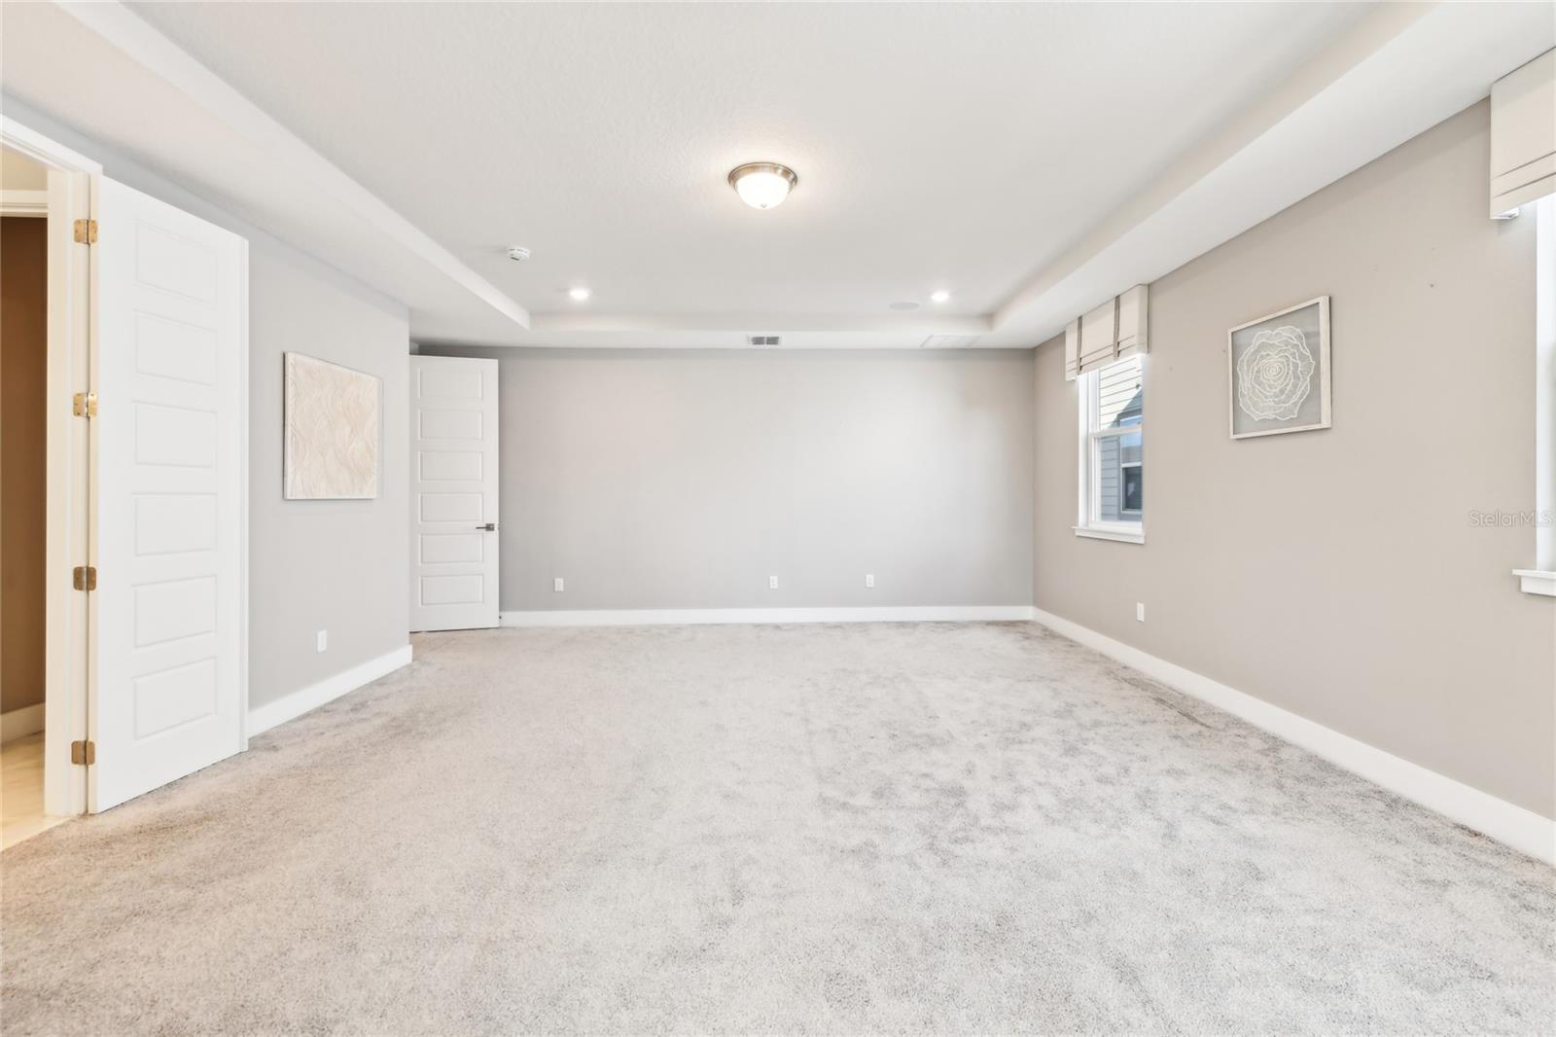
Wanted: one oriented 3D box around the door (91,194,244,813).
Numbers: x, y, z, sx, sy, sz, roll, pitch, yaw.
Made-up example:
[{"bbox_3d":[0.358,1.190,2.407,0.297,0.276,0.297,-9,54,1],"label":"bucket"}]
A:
[{"bbox_3d":[-2.585,-0.118,2.595,0.040,2.440,0.585,0,1,5],"label":"door"}]

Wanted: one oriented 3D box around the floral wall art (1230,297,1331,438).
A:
[{"bbox_3d":[2.530,-0.737,3.078,0.030,0.607,0.590,0,1,-1],"label":"floral wall art"}]

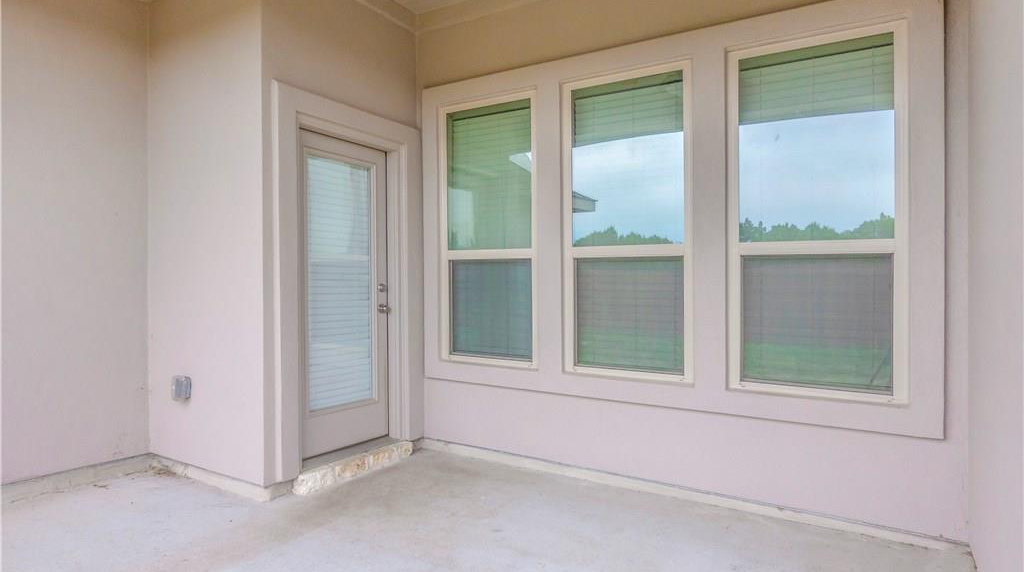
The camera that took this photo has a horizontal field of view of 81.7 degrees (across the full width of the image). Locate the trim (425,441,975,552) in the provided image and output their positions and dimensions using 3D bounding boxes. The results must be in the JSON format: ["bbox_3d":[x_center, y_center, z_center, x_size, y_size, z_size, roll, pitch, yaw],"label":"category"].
[{"bbox_3d":[0.684,1.170,3.526,3.180,0.075,0.030,1,1,32],"label":"trim"}]

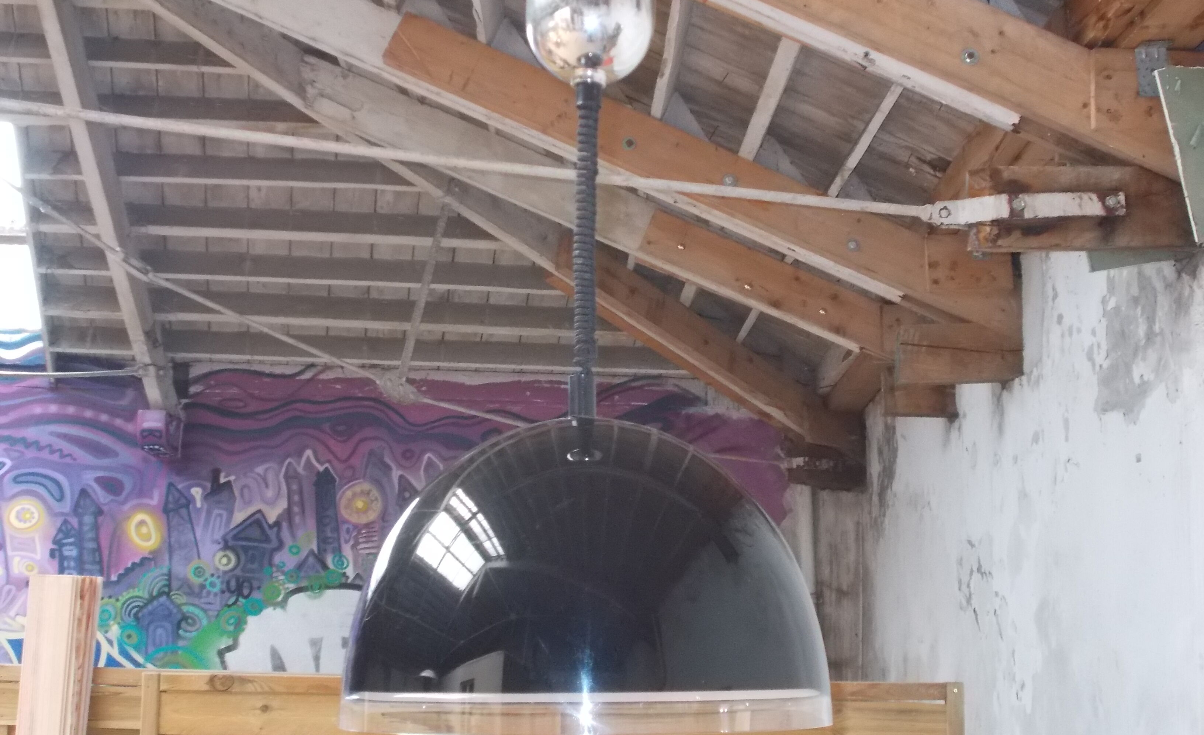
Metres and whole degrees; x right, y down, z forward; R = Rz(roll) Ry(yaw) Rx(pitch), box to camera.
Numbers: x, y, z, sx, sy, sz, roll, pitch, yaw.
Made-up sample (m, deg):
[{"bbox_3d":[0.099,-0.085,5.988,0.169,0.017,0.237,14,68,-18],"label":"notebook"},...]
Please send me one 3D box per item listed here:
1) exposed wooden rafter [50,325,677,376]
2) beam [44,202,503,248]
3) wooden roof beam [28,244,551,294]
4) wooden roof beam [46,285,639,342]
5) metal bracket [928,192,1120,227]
[{"bbox_3d":[-1.196,-0.101,9.790,3.698,0.158,0.050,2,-32,-6],"label":"exposed wooden rafter"},{"bbox_3d":[-1.549,-0.725,8.758,2.515,0.140,0.065,2,-32,-6],"label":"beam"},{"bbox_3d":[-1.454,-0.510,9.110,2.861,0.145,0.050,2,-32,-6],"label":"wooden roof beam"},{"bbox_3d":[-1.287,-0.309,9.442,3.343,0.147,0.062,2,-32,-6],"label":"wooden roof beam"},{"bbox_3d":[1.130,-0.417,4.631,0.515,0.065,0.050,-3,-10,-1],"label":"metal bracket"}]

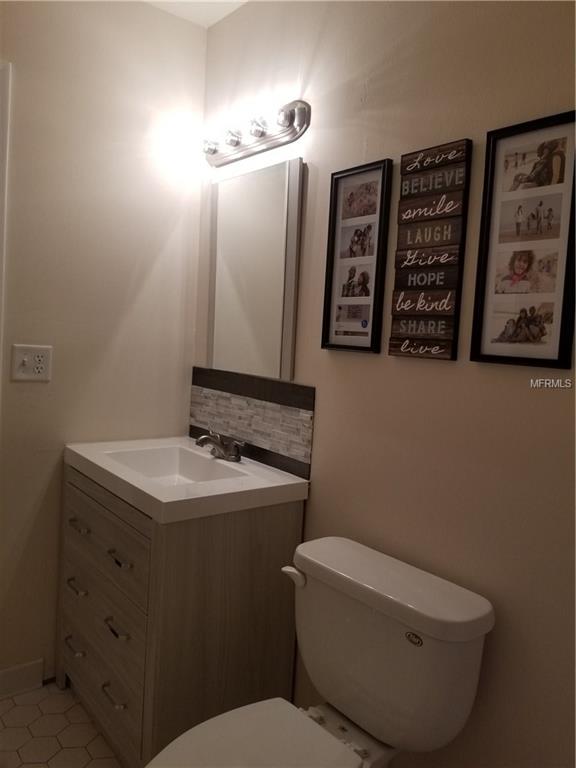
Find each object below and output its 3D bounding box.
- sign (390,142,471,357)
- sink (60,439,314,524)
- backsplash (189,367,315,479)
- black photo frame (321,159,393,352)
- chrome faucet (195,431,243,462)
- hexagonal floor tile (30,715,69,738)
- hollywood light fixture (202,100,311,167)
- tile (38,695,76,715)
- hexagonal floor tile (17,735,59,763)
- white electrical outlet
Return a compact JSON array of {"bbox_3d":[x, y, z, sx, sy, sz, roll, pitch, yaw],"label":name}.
[{"bbox_3d":[0.339,-0.311,1.393,0.024,0.496,0.190,-1,6,-39],"label":"sign"},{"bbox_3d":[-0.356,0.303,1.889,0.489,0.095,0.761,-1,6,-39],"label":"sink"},{"bbox_3d":[-0.159,0.113,2.024,0.010,0.283,0.737,-1,6,-39],"label":"backsplash"},{"bbox_3d":[0.186,-0.339,1.581,0.027,0.491,0.204,-1,6,-39],"label":"black photo frame"},{"bbox_3d":[-0.249,0.216,1.964,0.154,0.079,0.185,-1,6,-39],"label":"chrome faucet"},{"bbox_3d":[-0.766,1.103,1.854,0.109,0.009,0.123,-1,6,-39],"label":"hexagonal floor tile"},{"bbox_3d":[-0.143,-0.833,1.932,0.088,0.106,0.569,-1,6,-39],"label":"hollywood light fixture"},{"bbox_3d":[-0.780,1.093,1.960,0.109,0.009,0.123,-1,6,-39],"label":"tile"},{"bbox_3d":[-0.752,1.113,1.748,0.109,0.009,0.123,-1,6,-39],"label":"hexagonal floor tile"},{"bbox_3d":[-0.848,-0.066,1.915,0.119,0.117,0.011,-1,6,-39],"label":"white electrical outlet"}]

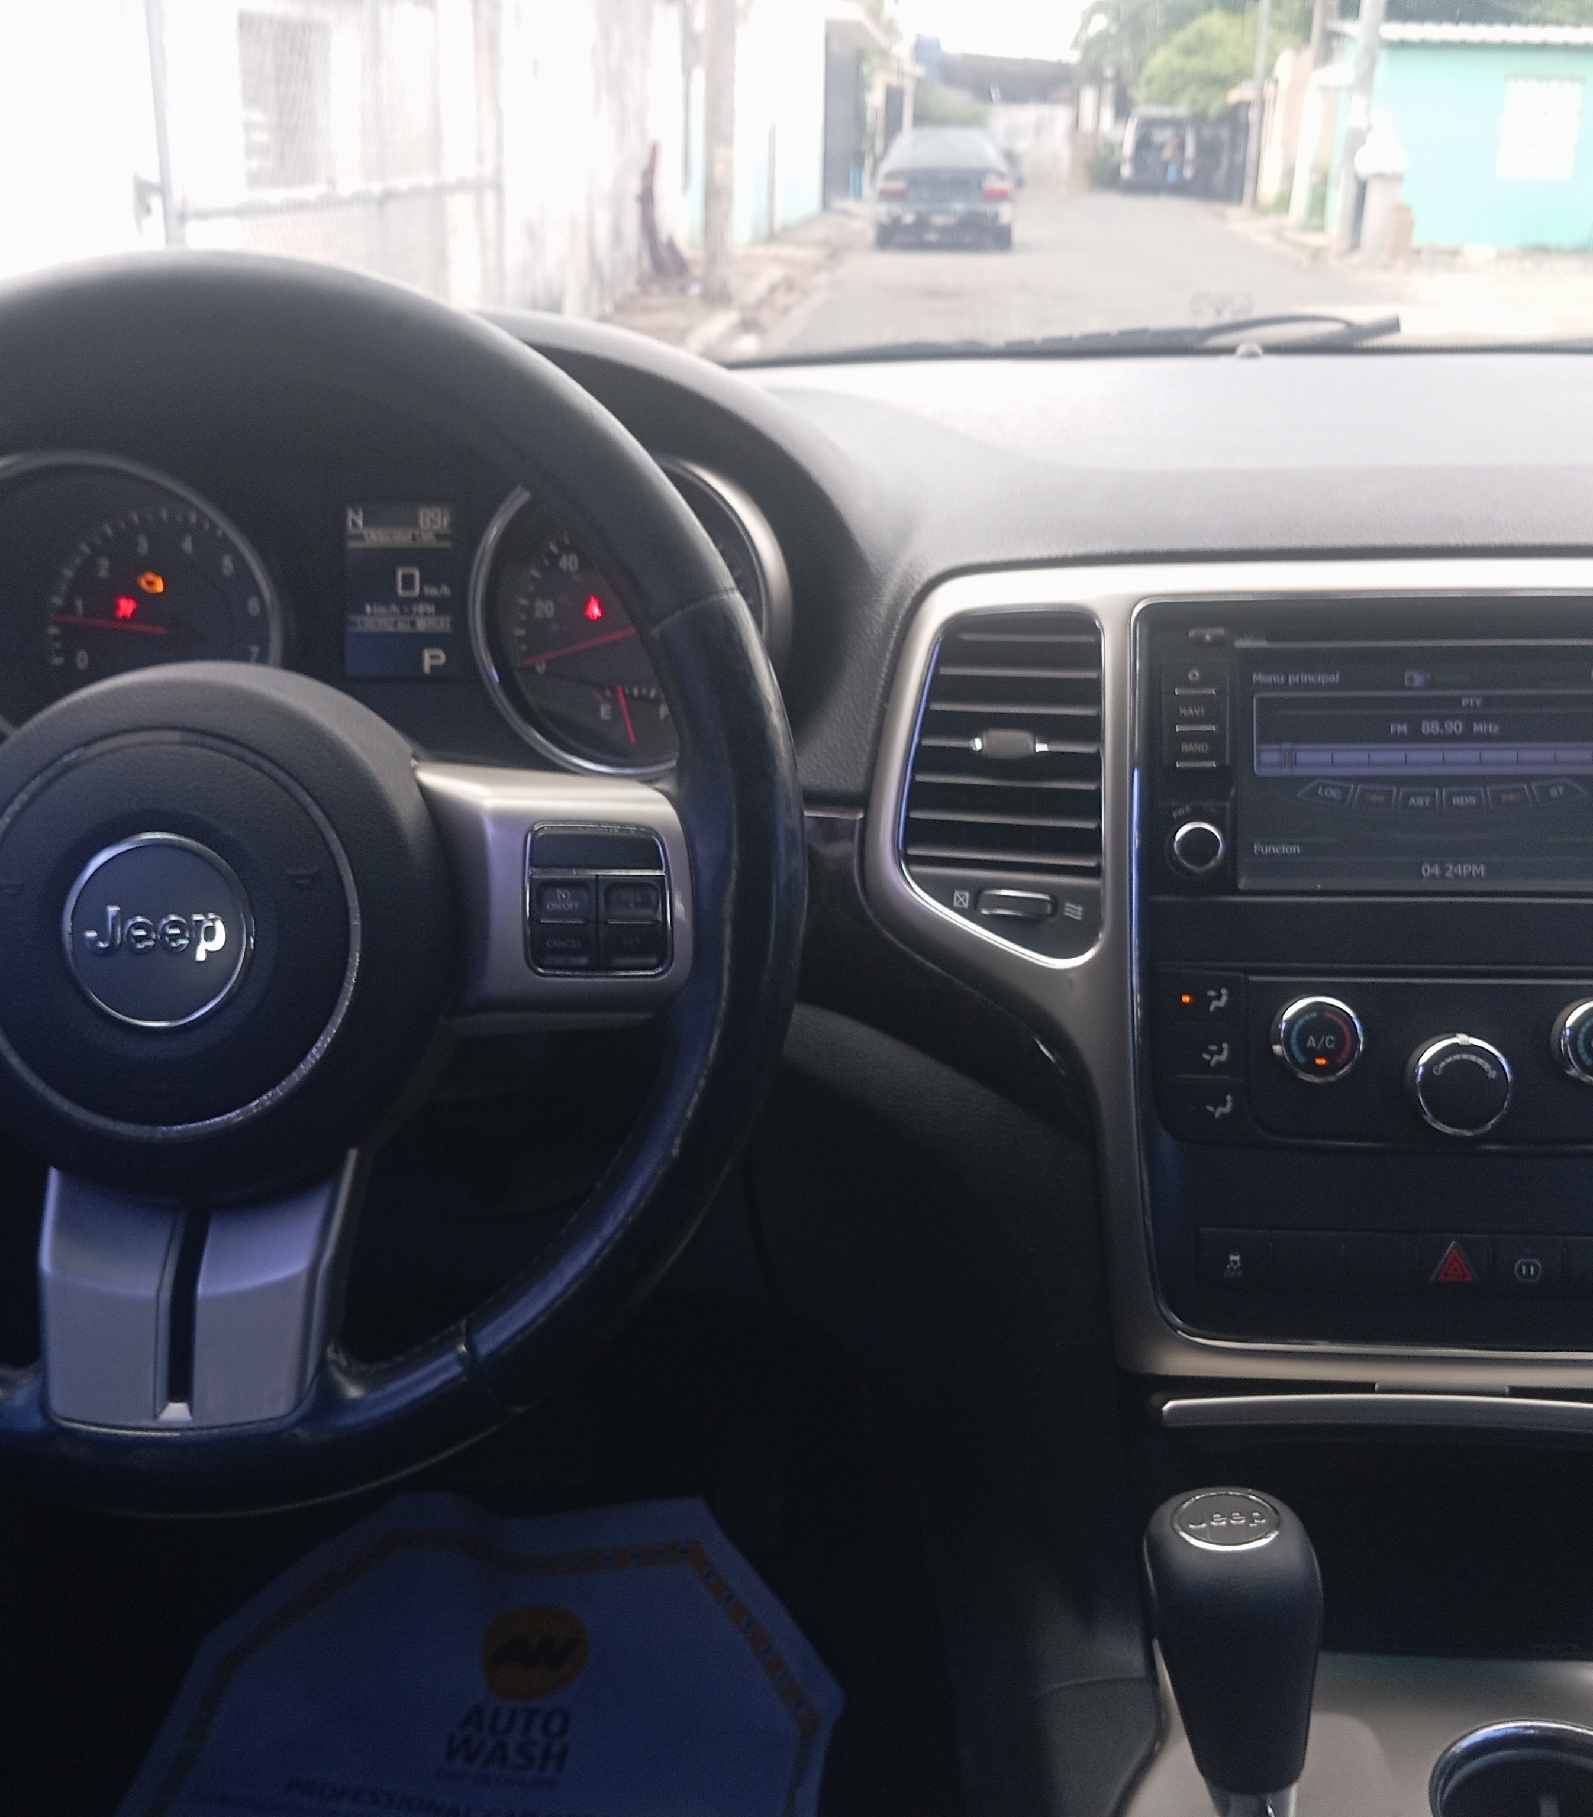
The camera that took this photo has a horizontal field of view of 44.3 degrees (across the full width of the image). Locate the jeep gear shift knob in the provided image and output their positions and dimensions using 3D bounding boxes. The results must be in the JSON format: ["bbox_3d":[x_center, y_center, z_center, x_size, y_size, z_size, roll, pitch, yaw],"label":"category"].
[{"bbox_3d":[0.132,0.223,0.590,0.053,0.100,0.054,-5,15,7],"label":"jeep gear shift knob"}]

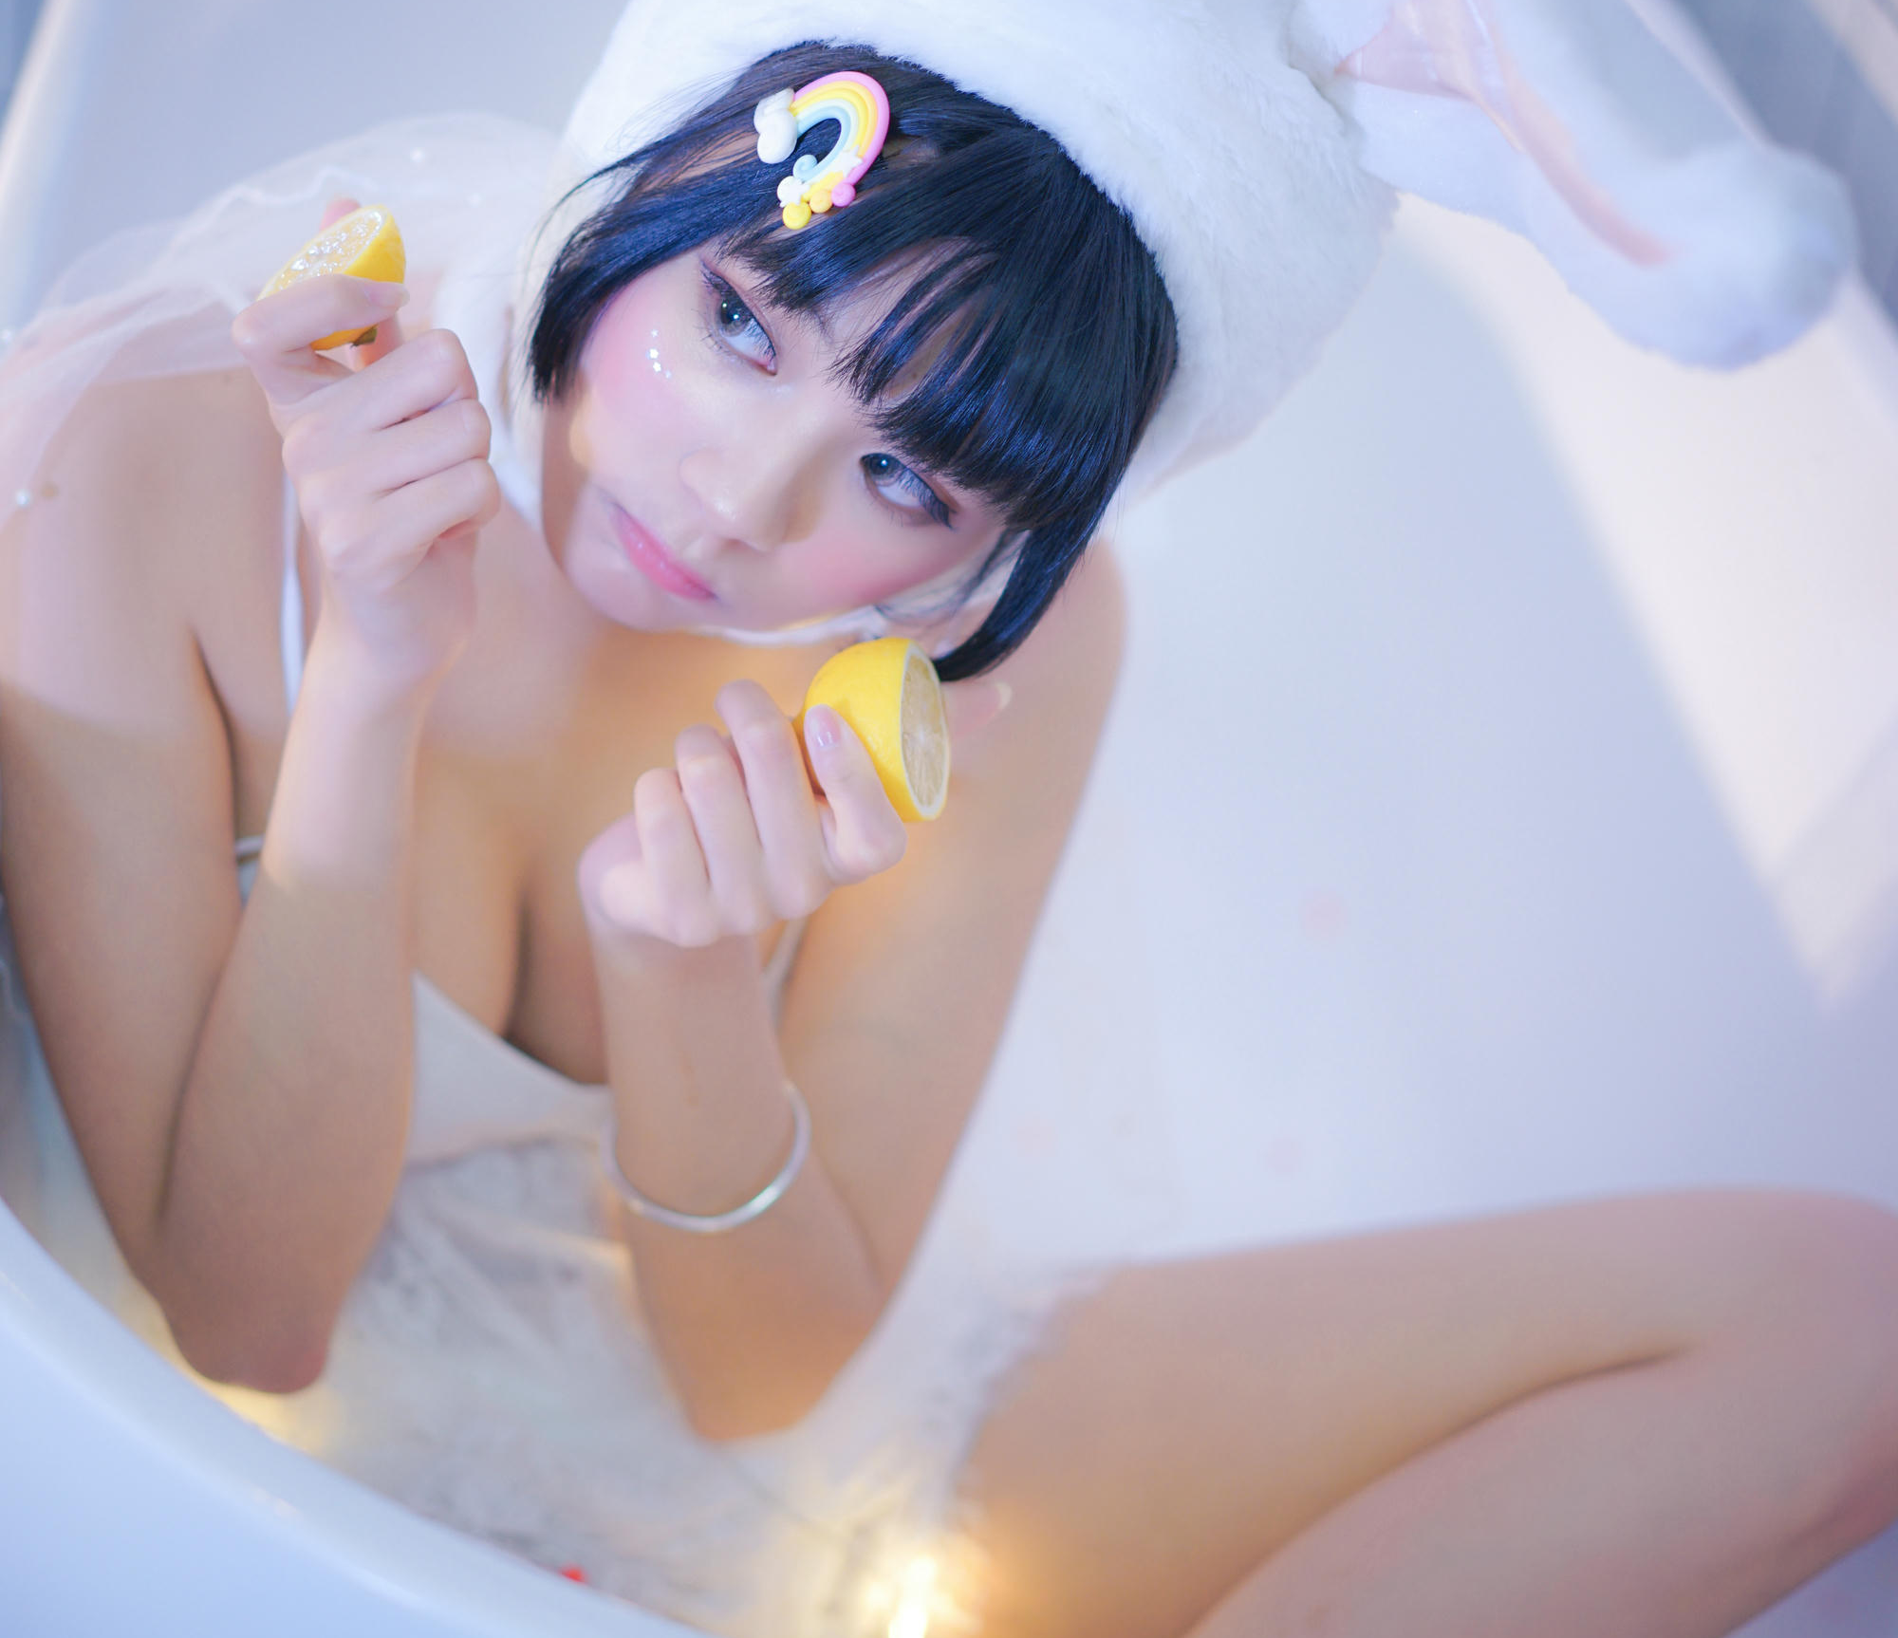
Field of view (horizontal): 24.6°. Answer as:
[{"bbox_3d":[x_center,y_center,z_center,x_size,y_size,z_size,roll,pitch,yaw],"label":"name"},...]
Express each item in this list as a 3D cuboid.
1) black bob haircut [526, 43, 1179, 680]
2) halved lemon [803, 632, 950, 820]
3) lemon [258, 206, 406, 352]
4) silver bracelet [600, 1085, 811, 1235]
[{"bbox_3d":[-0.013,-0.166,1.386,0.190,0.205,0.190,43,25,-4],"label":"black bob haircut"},{"bbox_3d":[-0.027,-0.025,1.320,0.042,0.056,0.056,-4,0,15],"label":"halved lemon"},{"bbox_3d":[-0.185,-0.160,1.352,0.056,0.031,0.056,-41,26,0],"label":"lemon"},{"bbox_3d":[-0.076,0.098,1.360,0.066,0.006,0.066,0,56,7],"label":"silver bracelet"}]

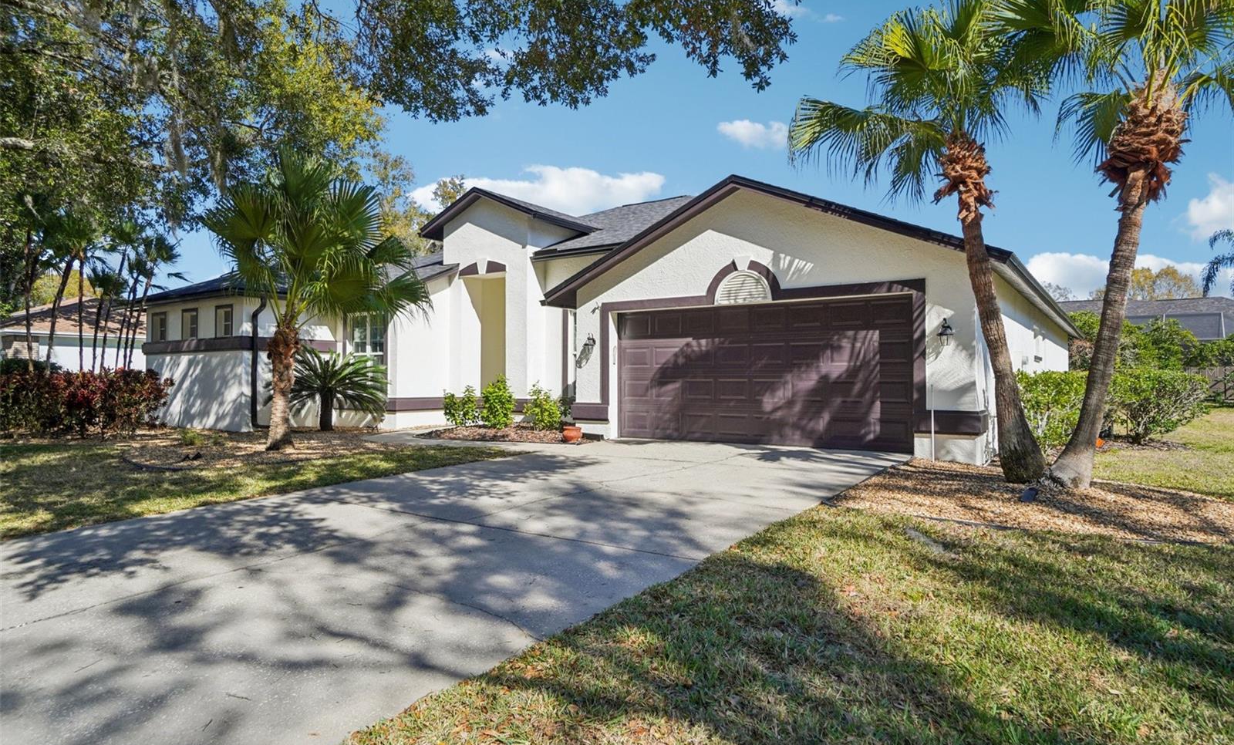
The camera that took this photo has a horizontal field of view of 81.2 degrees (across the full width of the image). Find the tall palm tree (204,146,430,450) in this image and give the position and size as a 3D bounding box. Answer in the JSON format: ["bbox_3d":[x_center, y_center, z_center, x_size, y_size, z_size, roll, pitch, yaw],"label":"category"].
[{"bbox_3d":[-4.792,-1.193,11.500,3.590,4.851,3.300,0,-1,0],"label":"tall palm tree"}]

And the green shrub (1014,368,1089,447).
[{"bbox_3d":[7.323,0.611,12.000,1.447,1.318,1.350,0,-1,0],"label":"green shrub"}]

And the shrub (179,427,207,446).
[{"bbox_3d":[-7.184,1.095,12.200,0.490,0.327,0.450,0,-1,0],"label":"shrub"}]

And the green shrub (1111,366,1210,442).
[{"bbox_3d":[9.621,0.591,12.800,1.835,1.354,1.600,0,-1,0],"label":"green shrub"}]

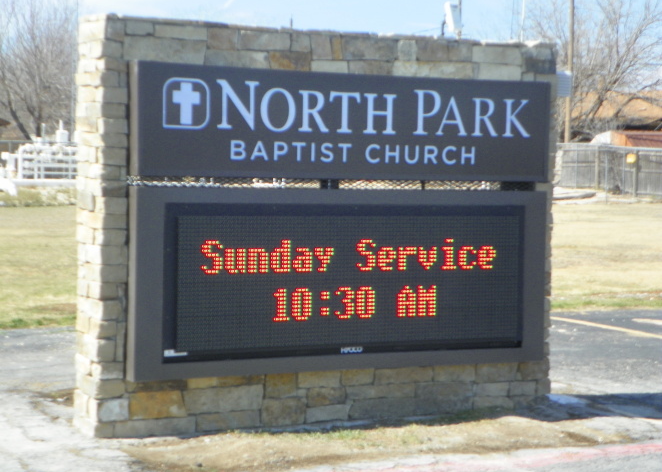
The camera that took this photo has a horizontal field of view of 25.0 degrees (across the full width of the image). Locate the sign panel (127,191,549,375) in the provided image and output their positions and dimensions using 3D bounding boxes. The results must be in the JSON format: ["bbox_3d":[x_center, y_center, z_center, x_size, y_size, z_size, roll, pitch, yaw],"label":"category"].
[{"bbox_3d":[0.081,0.224,7.731,2.367,0.930,0.190,0,2,-27],"label":"sign panel"}]

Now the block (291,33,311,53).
[{"bbox_3d":[-0.167,-0.944,7.304,0.103,0.092,0.100,0,2,-27],"label":"block"}]

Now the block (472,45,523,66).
[{"bbox_3d":[0.870,-0.974,8.088,0.318,0.096,0.120,0,2,-28],"label":"block"}]

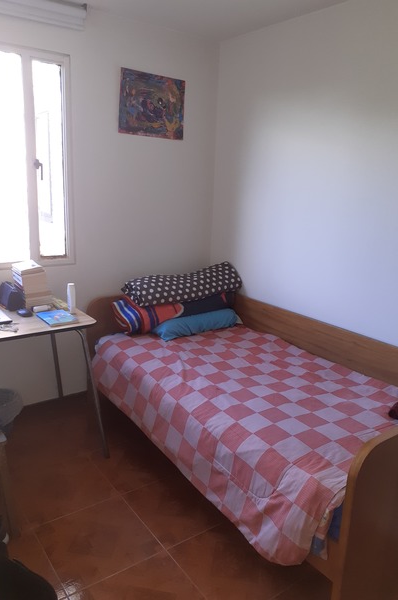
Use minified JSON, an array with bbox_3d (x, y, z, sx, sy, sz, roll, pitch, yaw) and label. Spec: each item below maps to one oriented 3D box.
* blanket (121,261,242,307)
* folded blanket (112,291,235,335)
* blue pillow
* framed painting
[{"bbox_3d":[-0.101,-0.129,3.109,0.802,0.179,0.260,-13,20,-31],"label":"blanket"},{"bbox_3d":[-0.165,0.047,3.206,0.824,0.214,0.275,-8,18,-32],"label":"folded blanket"},{"bbox_3d":[-0.020,0.124,3.126,0.657,0.142,0.238,-10,19,-39],"label":"blue pillow"},{"bbox_3d":[-0.292,-1.241,2.995,0.468,0.376,0.022,-6,17,-35],"label":"framed painting"}]

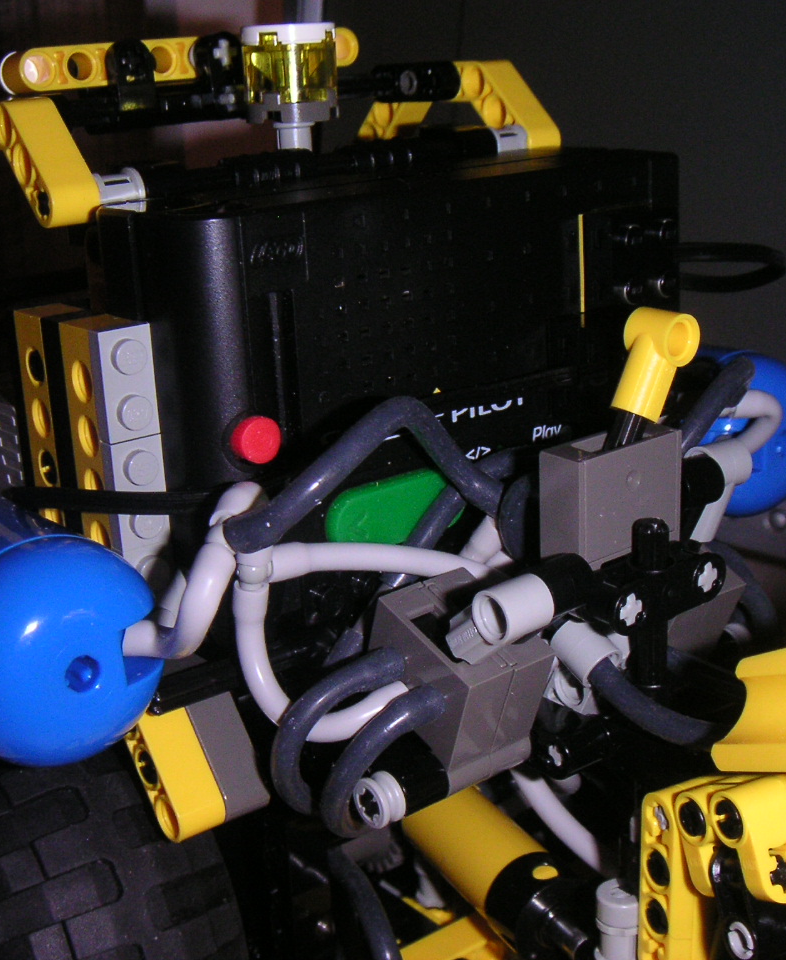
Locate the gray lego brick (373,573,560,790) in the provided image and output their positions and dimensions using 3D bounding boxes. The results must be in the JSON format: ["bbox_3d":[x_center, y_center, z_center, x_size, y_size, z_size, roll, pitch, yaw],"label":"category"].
[{"bbox_3d":[0.009,0.030,0.209,0.016,0.023,0.024,-16,43,-35],"label":"gray lego brick"}]

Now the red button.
[{"bbox_3d":[-0.019,-0.006,0.193,0.006,0.006,0.003,-16,21,-35],"label":"red button"}]

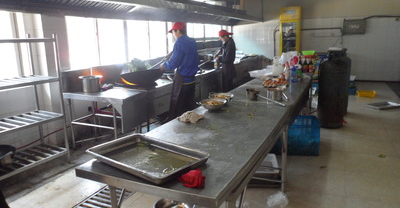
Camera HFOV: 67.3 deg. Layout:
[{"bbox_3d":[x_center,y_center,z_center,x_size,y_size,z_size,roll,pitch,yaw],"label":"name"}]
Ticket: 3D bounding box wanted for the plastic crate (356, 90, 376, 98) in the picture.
[{"bbox_3d":[3.918,-0.225,7.088,0.430,0.120,0.310,2,13,15],"label":"plastic crate"}]

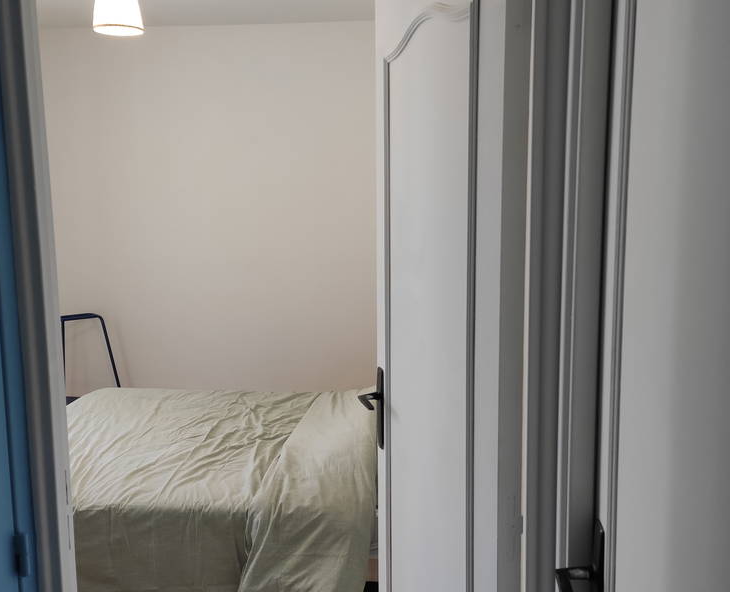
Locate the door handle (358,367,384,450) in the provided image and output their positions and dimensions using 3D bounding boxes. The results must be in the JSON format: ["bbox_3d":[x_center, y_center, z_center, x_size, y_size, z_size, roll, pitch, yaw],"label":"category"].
[{"bbox_3d":[0.028,0.315,1.521,0.064,0.227,0.132,-2,6,-14],"label":"door handle"}]

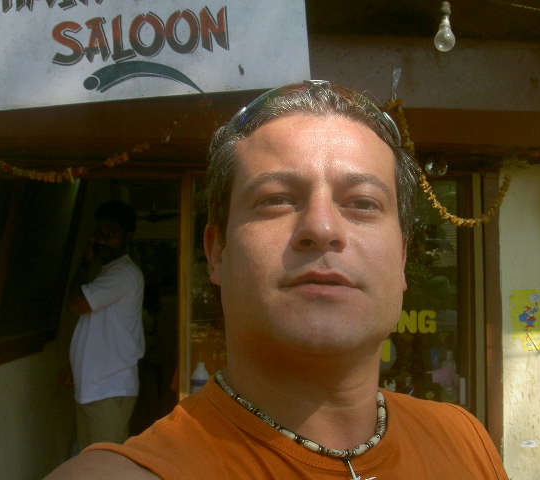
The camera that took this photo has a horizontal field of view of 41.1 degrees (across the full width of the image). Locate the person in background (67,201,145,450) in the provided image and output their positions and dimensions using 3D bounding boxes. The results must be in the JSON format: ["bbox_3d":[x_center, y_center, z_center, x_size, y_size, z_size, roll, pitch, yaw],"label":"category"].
[{"bbox_3d":[-0.700,0.670,3.080,0.370,1.690,0.480,1,-3,-14],"label":"person in background"}]

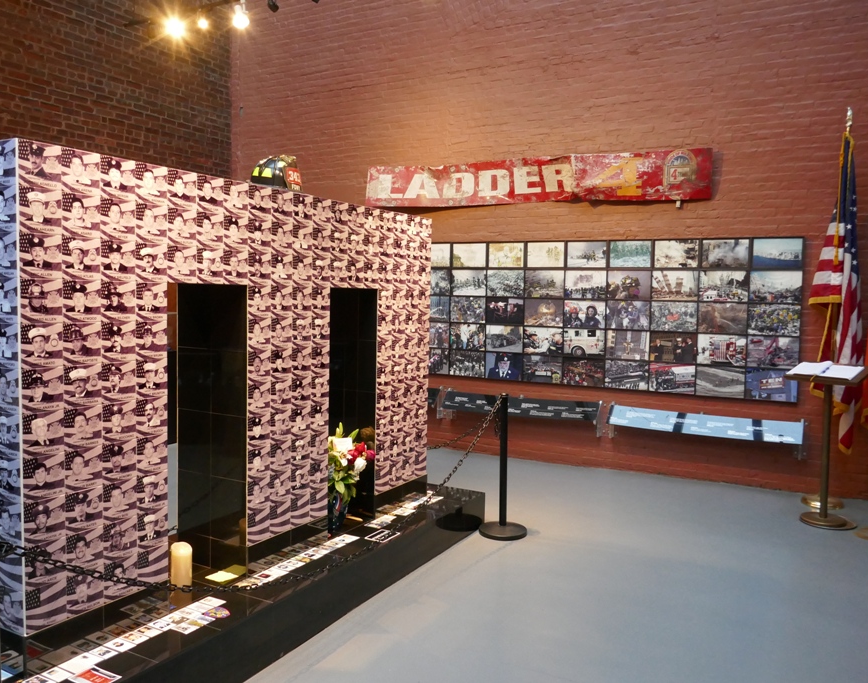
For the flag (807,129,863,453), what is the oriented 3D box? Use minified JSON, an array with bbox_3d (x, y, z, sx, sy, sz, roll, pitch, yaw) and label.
[{"bbox_3d":[3.145,-0.378,5.578,0.390,2.500,0.300,3,4,25],"label":"flag"}]

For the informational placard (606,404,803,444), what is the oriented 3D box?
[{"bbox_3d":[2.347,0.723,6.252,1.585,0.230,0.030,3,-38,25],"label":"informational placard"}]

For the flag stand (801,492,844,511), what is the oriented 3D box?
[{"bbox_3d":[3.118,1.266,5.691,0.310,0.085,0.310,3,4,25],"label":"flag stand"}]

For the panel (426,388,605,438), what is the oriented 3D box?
[{"bbox_3d":[0.815,0.696,6.966,1.650,0.330,0.210,3,4,25],"label":"panel"}]

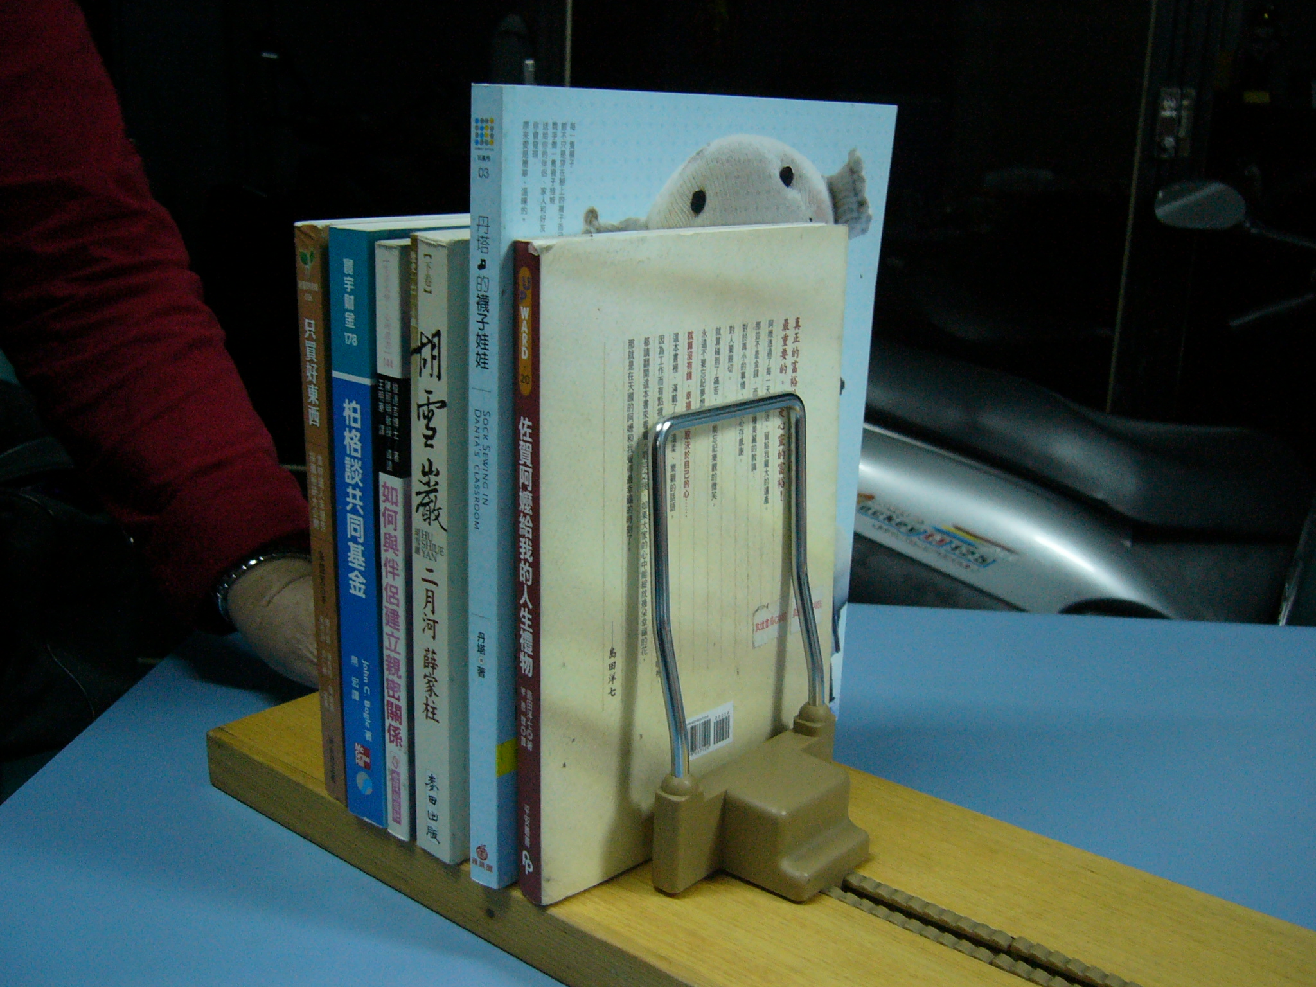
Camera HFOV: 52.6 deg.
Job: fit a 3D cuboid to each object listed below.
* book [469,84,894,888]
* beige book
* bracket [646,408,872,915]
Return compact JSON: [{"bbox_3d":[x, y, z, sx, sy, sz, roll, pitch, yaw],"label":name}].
[{"bbox_3d":[0.012,-0.008,0.472,0.014,0.255,0.186,18,22,42],"label":"book"},{"bbox_3d":[0.012,0.018,0.457,0.013,0.211,0.145,15,20,43],"label":"beige book"},{"bbox_3d":[0.045,0.049,0.449,0.053,0.156,0.105,13,19,39],"label":"bracket"}]

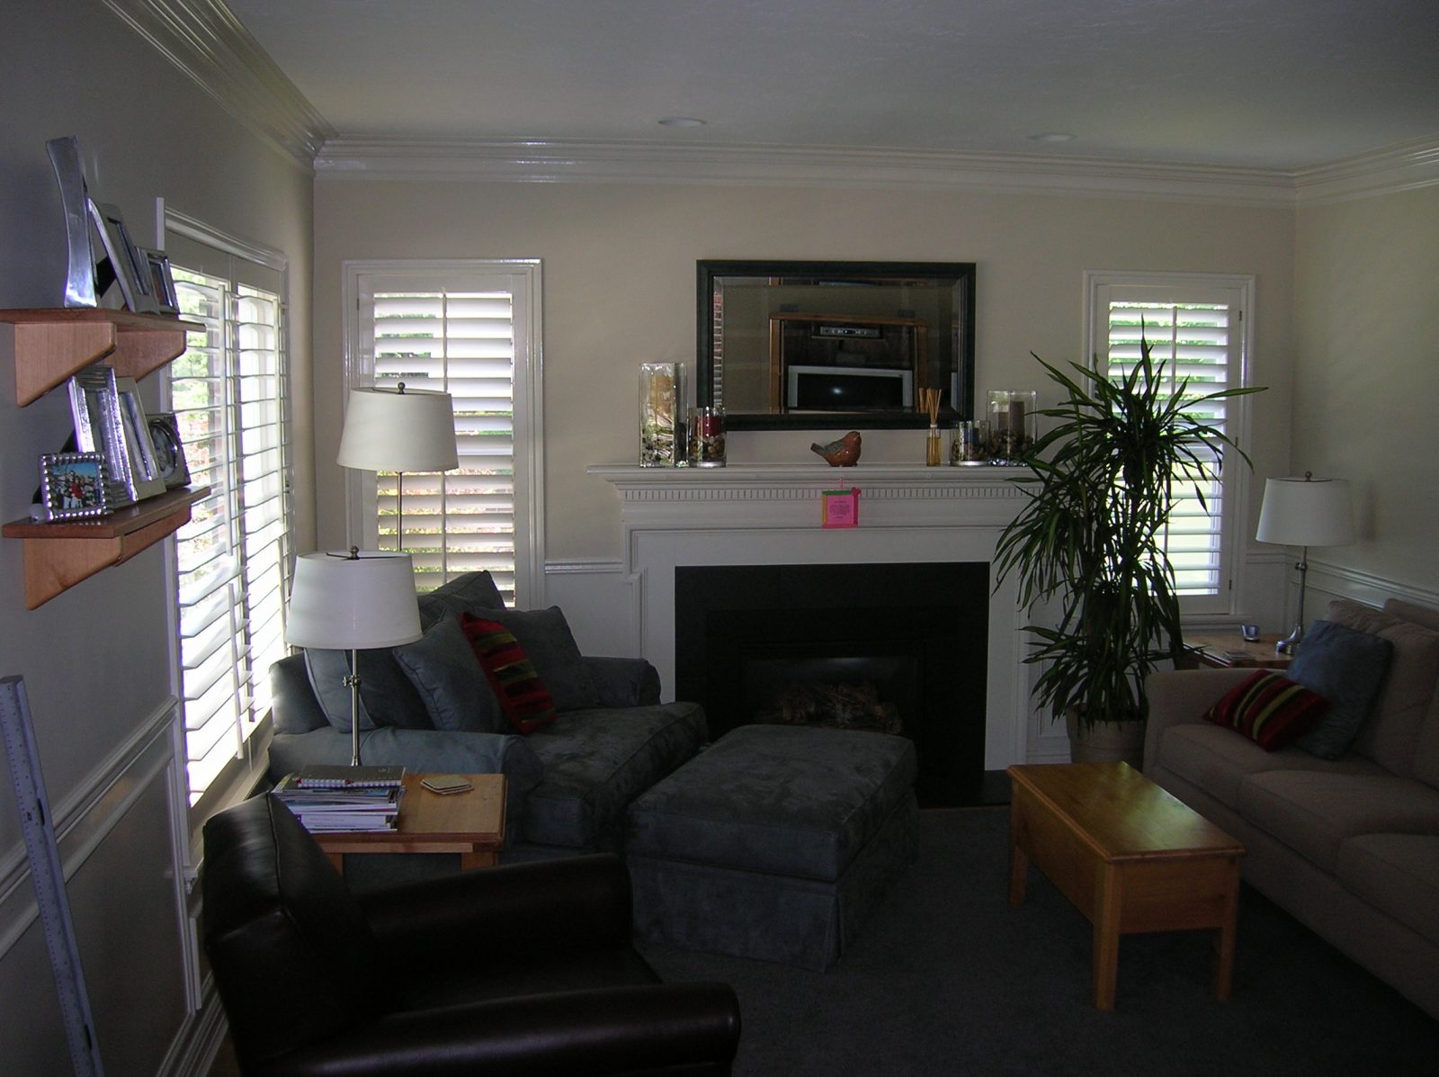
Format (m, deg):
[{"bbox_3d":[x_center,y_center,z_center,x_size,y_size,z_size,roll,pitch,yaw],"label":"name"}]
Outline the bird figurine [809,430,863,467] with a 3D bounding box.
[{"bbox_3d":[0.440,-0.336,5.282,0.194,0.131,0.099,1,7,5],"label":"bird figurine"}]

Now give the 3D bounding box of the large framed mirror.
[{"bbox_3d":[0.458,-0.728,5.357,1.092,0.645,0.045,-1,7,-8],"label":"large framed mirror"}]

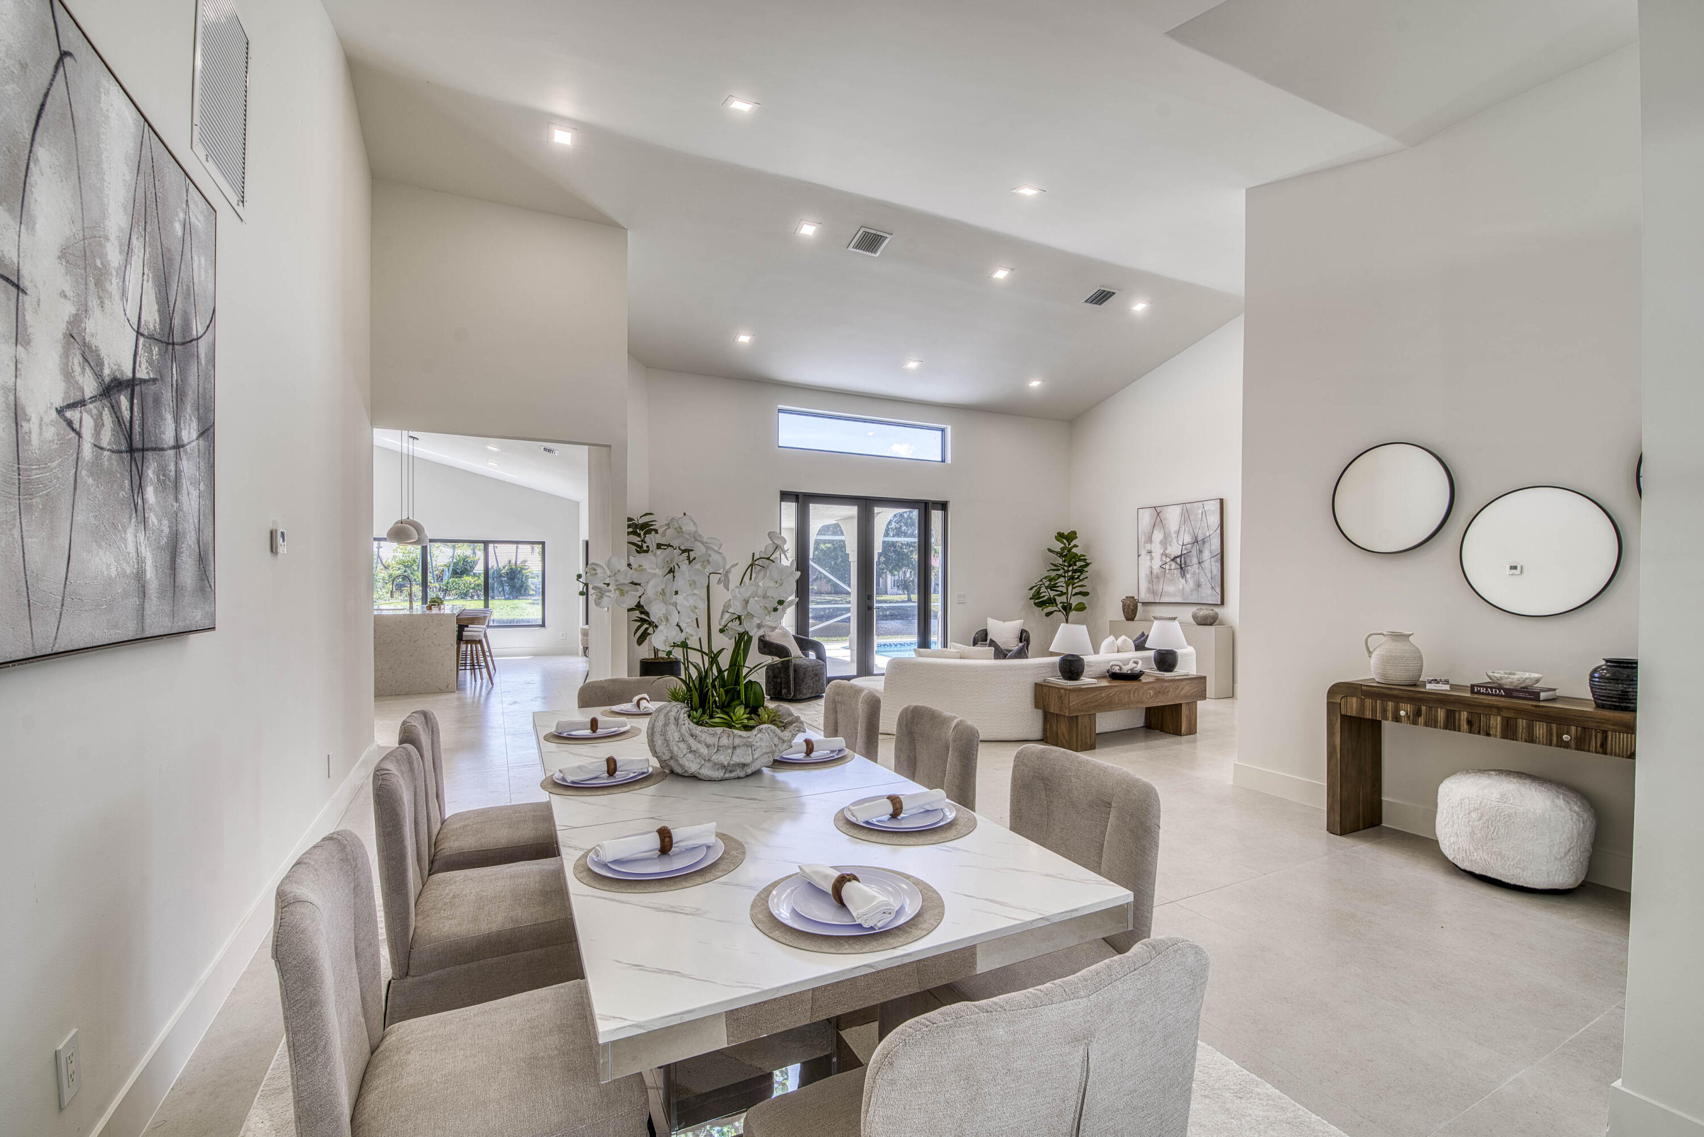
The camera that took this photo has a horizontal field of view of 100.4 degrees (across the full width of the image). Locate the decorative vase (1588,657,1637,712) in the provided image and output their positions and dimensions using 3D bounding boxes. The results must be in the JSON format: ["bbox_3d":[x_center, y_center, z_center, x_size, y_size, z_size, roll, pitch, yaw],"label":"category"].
[{"bbox_3d":[3.317,0.498,3.038,0.230,0.225,0.230,1,-1,-26],"label":"decorative vase"}]

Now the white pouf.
[{"bbox_3d":[2.997,1.199,3.240,0.510,0.430,0.520,1,-1,-26],"label":"white pouf"}]

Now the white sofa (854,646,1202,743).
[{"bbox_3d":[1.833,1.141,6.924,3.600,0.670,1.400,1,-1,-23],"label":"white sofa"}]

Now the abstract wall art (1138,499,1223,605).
[{"bbox_3d":[4.155,-0.185,9.091,0.050,1.280,1.250,1,-1,-26],"label":"abstract wall art"}]

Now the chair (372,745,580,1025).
[{"bbox_3d":[-1.015,0.964,2.032,0.570,0.895,0.480,0,-1,-26],"label":"chair"}]

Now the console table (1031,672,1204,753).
[{"bbox_3d":[2.345,1.220,6.138,1.610,0.505,0.385,1,-1,-26],"label":"console table"}]

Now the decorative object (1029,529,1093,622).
[{"bbox_3d":[2.967,0.482,10.040,0.840,1.980,0.800,0,-1,19],"label":"decorative object"}]

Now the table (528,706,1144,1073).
[{"bbox_3d":[-0.457,1.034,2.335,1.005,0.760,2.550,0,-1,-26],"label":"table"}]

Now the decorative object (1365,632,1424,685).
[{"bbox_3d":[2.897,0.479,3.807,0.250,0.275,0.220,0,-1,38],"label":"decorative object"}]

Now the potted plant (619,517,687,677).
[{"bbox_3d":[-2.022,0.431,7.362,0.720,1.980,0.680,1,-1,-26],"label":"potted plant"}]

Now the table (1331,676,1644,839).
[{"bbox_3d":[3.034,1.020,3.327,0.370,0.790,1.360,1,-1,-26],"label":"table"}]

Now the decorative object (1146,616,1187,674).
[{"bbox_3d":[2.827,0.694,6.376,0.350,0.480,0.350,1,-1,-26],"label":"decorative object"}]

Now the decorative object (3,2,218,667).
[{"bbox_3d":[-1.647,-0.451,1.578,0.045,1.250,1.180,0,-1,-26],"label":"decorative object"}]

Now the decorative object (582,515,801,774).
[{"bbox_3d":[-0.493,0.236,2.219,0.620,0.785,0.470,1,-1,-26],"label":"decorative object"}]

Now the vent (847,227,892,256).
[{"bbox_3d":[0.168,-3.041,6.599,0.325,0.030,0.325,0,-14,-26],"label":"vent"}]

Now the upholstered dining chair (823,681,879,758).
[{"bbox_3d":[-0.232,0.974,3.032,0.570,0.895,0.480,0,-1,-26],"label":"upholstered dining chair"}]

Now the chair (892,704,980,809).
[{"bbox_3d":[0.095,0.973,2.491,0.570,0.900,0.470,1,-1,-26],"label":"chair"}]

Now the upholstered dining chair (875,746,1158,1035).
[{"bbox_3d":[0.414,0.970,1.839,0.570,0.900,0.470,1,-1,-26],"label":"upholstered dining chair"}]

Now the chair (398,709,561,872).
[{"bbox_3d":[-1.282,0.963,2.563,0.570,0.900,0.470,1,-1,-26],"label":"chair"}]

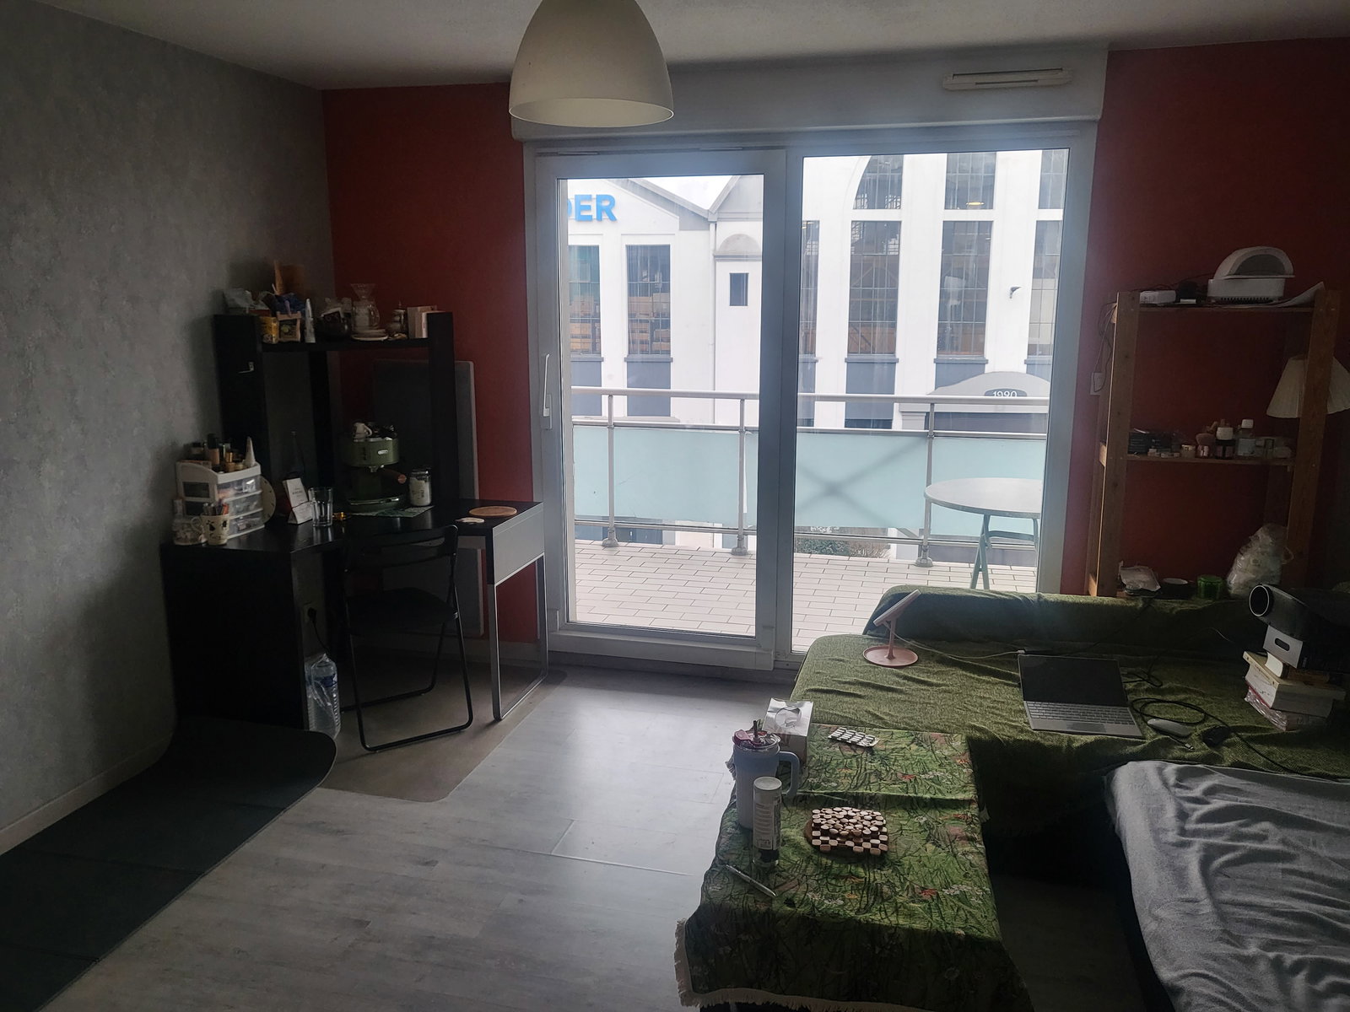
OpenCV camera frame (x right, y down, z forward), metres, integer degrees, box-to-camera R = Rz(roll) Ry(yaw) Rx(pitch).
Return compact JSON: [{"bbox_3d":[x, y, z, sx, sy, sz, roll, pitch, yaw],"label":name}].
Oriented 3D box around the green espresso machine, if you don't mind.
[{"bbox_3d":[-1.216,-0.152,4.032,0.245,0.300,0.290,-8,15,-34],"label":"green espresso machine"}]

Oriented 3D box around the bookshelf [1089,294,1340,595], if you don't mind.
[{"bbox_3d":[1.805,0.066,3.519,0.640,1.590,0.280,3,12,14],"label":"bookshelf"}]

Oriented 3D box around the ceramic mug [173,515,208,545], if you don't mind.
[{"bbox_3d":[-1.648,0.080,3.446,0.100,0.088,0.088,3,12,14],"label":"ceramic mug"}]

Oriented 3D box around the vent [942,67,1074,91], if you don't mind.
[{"bbox_3d":[1.129,-1.444,3.437,0.420,0.048,0.035,3,12,14],"label":"vent"}]

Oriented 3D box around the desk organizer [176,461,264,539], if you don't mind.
[{"bbox_3d":[-1.600,-0.039,3.580,0.165,0.265,0.226,3,12,14],"label":"desk organizer"}]

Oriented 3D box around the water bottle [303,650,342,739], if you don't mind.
[{"bbox_3d":[-1.278,0.683,3.692,0.100,0.310,0.100,3,12,14],"label":"water bottle"}]

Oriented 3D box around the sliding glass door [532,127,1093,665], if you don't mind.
[{"bbox_3d":[0.446,-0.340,3.961,2.075,2.091,0.100,3,12,14],"label":"sliding glass door"}]

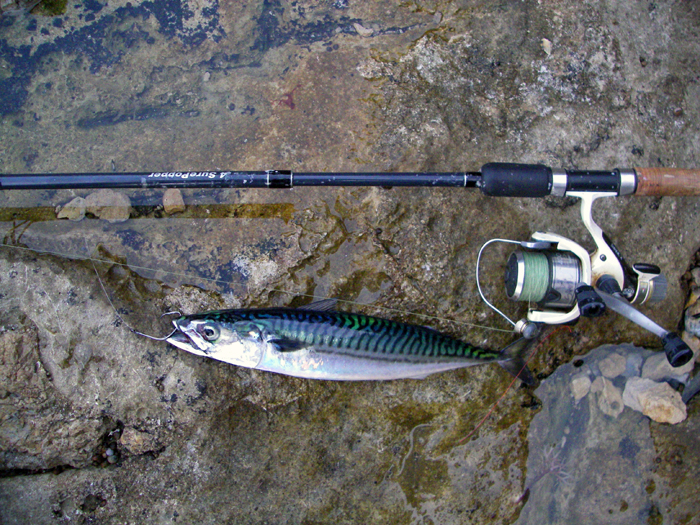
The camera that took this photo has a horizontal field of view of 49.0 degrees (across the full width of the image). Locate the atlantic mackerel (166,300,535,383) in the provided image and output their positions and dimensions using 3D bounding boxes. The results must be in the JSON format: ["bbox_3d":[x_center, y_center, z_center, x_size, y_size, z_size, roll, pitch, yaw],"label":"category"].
[{"bbox_3d":[0.002,0.076,0.725,0.348,0.045,0.070,4,83,0],"label":"atlantic mackerel"}]

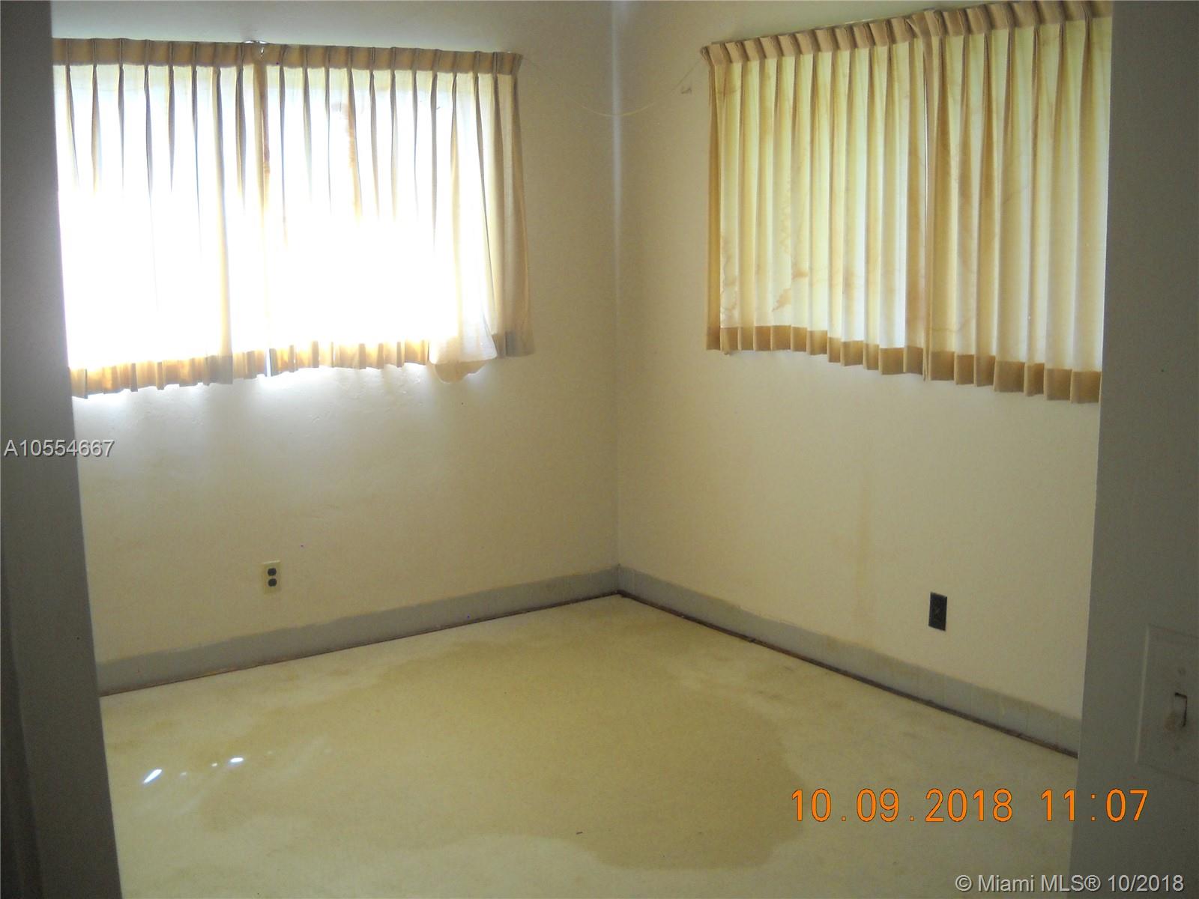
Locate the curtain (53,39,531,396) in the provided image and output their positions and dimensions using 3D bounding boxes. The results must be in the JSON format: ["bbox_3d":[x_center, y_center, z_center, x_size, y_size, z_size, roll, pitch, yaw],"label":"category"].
[{"bbox_3d":[-1.078,-0.837,4.631,1.980,1.160,0.120,-8,12,-35],"label":"curtain"}]

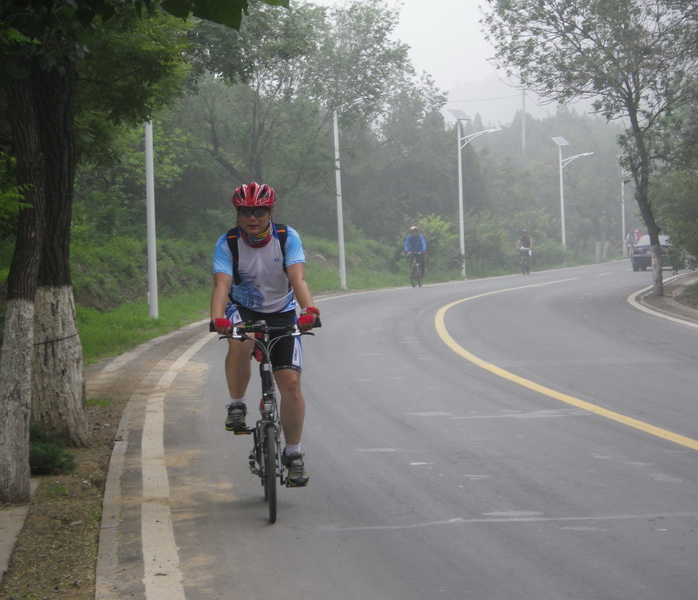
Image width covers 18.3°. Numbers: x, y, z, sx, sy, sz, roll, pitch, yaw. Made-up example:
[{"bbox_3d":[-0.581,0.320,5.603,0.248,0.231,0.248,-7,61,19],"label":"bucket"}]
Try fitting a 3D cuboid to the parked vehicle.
[{"bbox_3d":[12.254,-1.884,86.061,1.680,1.420,4.350,-1,2,14],"label":"parked vehicle"}]

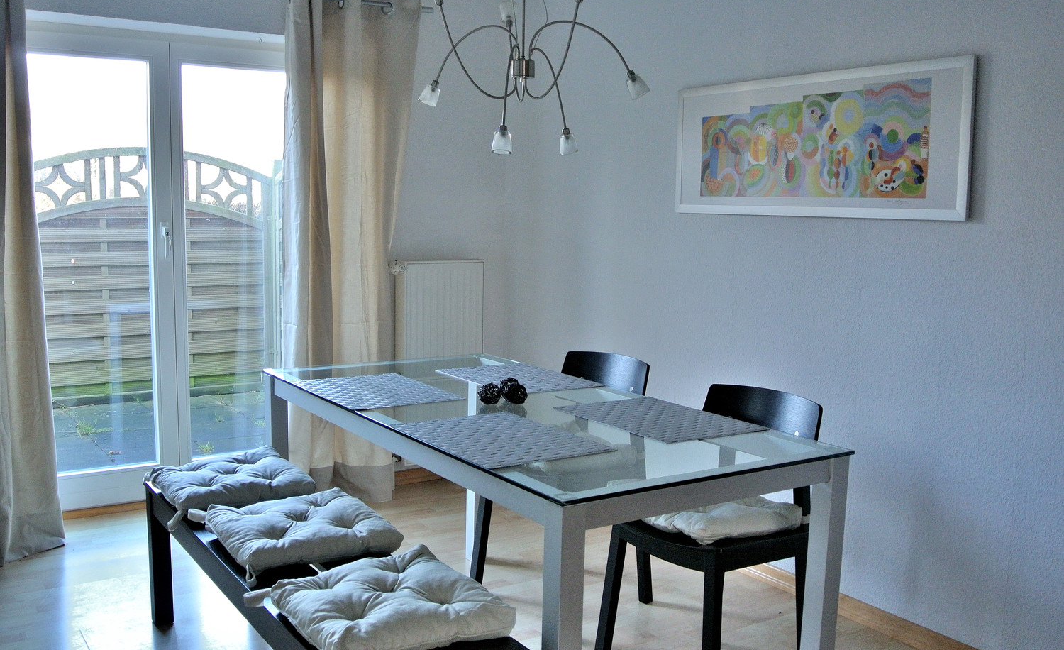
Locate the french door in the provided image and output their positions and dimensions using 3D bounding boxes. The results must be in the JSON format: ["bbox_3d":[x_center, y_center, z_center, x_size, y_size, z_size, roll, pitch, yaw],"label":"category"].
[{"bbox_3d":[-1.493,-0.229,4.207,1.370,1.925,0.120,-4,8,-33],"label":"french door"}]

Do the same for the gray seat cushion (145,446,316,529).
[{"bbox_3d":[-0.881,0.451,2.940,0.365,0.075,0.390,-4,8,-33],"label":"gray seat cushion"}]

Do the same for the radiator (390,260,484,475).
[{"bbox_3d":[-0.416,0.163,4.539,0.400,0.907,0.104,-4,8,-33],"label":"radiator"}]

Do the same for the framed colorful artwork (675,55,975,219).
[{"bbox_3d":[0.886,-0.579,3.266,0.030,0.450,1.198,-4,8,-33],"label":"framed colorful artwork"}]

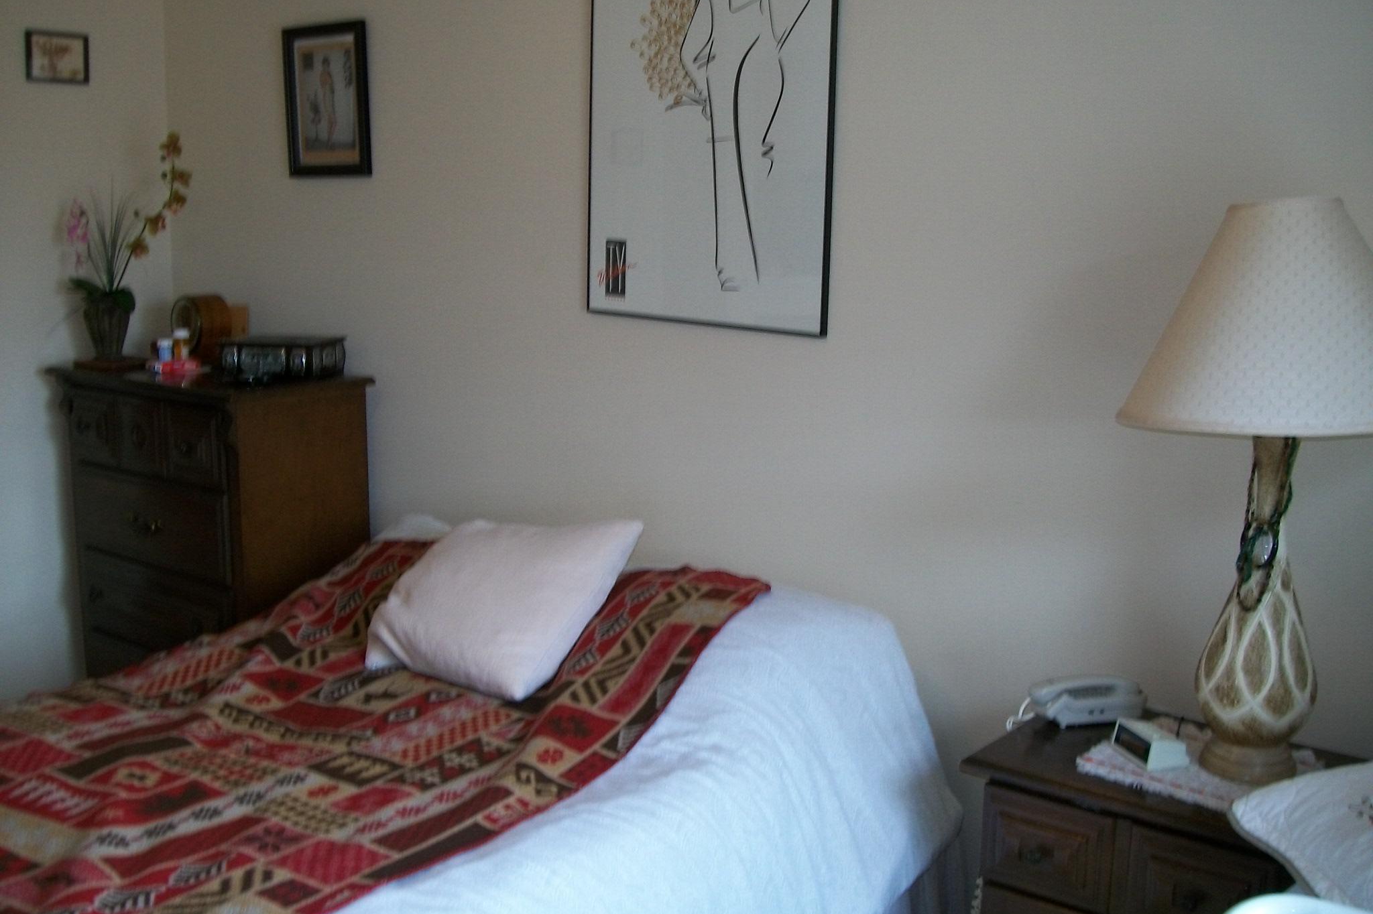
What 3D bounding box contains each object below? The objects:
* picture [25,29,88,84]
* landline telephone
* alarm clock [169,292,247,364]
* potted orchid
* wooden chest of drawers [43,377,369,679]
[{"bbox_3d":[-1.630,-1.038,3.717,0.020,0.130,0.174,9,13,36],"label":"picture"},{"bbox_3d":[0.690,0.419,2.463,0.190,0.066,0.093,-2,11,-14],"label":"landline telephone"},{"bbox_3d":[-1.266,-0.326,3.783,0.148,0.175,0.135,9,13,36],"label":"alarm clock"},{"bbox_3d":[-1.444,-0.551,3.714,0.308,0.579,0.200,-3,12,-22],"label":"potted orchid"},{"bbox_3d":[-1.226,0.295,3.745,0.756,1.030,0.439,9,13,36],"label":"wooden chest of drawers"}]

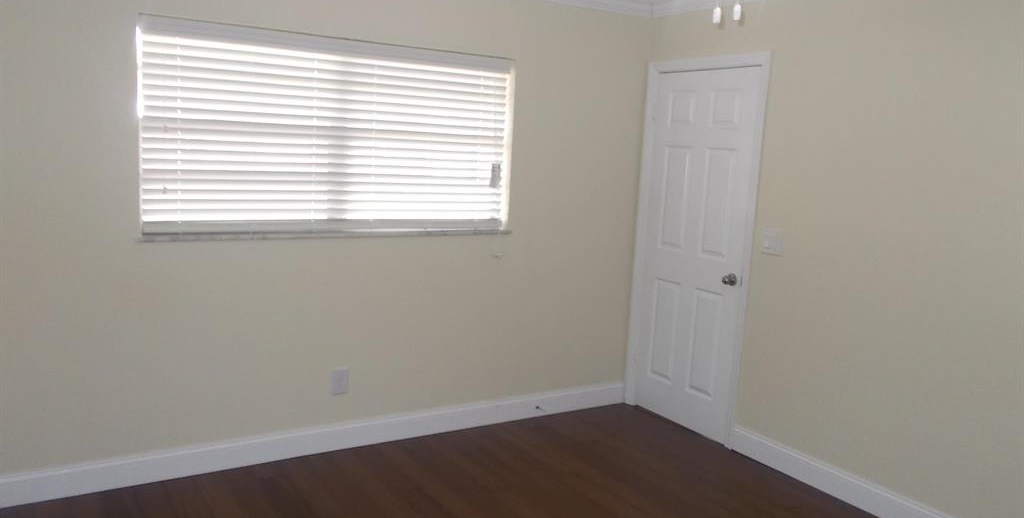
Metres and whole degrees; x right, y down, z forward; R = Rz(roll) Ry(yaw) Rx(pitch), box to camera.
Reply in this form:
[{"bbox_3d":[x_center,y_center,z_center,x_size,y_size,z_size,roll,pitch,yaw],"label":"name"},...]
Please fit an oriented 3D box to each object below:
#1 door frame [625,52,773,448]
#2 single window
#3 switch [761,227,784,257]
[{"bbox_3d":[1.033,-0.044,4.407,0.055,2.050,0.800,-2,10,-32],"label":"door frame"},{"bbox_3d":[-0.791,-0.589,3.738,1.830,0.925,0.060,-2,10,-32],"label":"single window"},{"bbox_3d":[1.326,-0.088,3.912,0.014,0.125,0.120,-2,10,-32],"label":"switch"}]

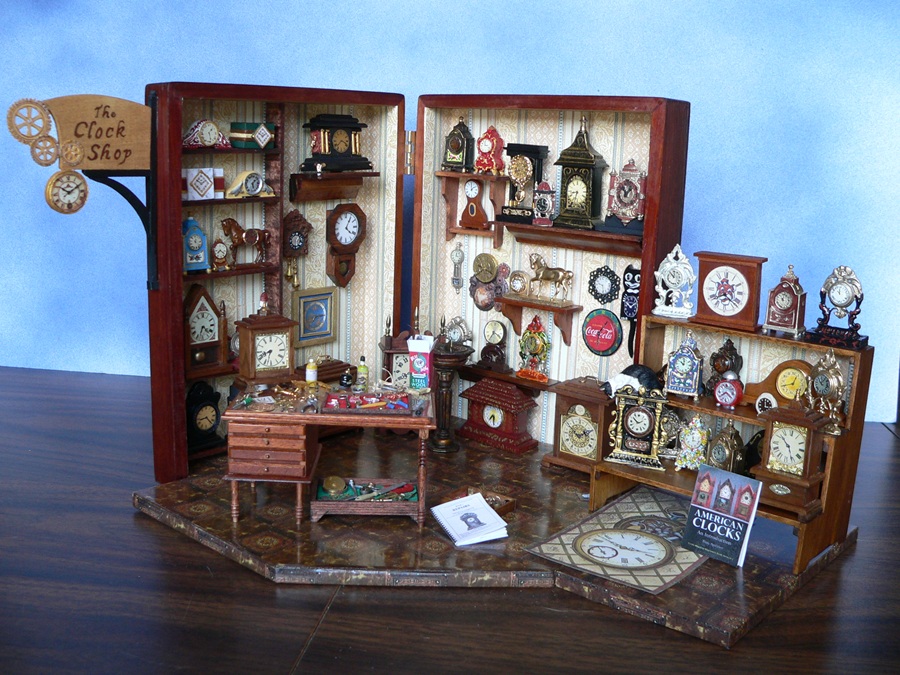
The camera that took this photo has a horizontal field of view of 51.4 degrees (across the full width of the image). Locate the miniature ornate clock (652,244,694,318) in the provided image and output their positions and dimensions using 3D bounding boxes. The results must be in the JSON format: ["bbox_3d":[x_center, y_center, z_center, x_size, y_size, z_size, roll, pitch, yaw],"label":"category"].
[{"bbox_3d":[0.142,-0.036,0.585,0.025,0.044,0.009,12,16,37],"label":"miniature ornate clock"}]

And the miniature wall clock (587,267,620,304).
[{"bbox_3d":[0.105,-0.035,0.633,0.026,0.027,0.003,12,16,39],"label":"miniature wall clock"}]

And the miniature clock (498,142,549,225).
[{"bbox_3d":[0.046,-0.098,0.596,0.029,0.048,0.013,12,16,37],"label":"miniature clock"}]

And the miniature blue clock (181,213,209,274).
[{"bbox_3d":[-0.163,-0.060,0.588,0.013,0.036,0.019,14,17,42],"label":"miniature blue clock"}]

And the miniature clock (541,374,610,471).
[{"bbox_3d":[0.091,0.058,0.624,0.048,0.065,0.028,12,16,39],"label":"miniature clock"}]

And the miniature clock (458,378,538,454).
[{"bbox_3d":[0.033,0.049,0.627,0.054,0.041,0.024,12,16,37],"label":"miniature clock"}]

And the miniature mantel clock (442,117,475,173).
[{"bbox_3d":[0.007,-0.143,0.694,0.021,0.040,0.013,11,16,35],"label":"miniature mantel clock"}]

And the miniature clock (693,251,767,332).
[{"bbox_3d":[0.151,-0.025,0.505,0.040,0.038,0.009,13,17,39],"label":"miniature clock"}]

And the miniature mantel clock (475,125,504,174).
[{"bbox_3d":[0.030,-0.135,0.677,0.018,0.034,0.013,11,16,36],"label":"miniature mantel clock"}]

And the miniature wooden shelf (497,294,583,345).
[{"bbox_3d":[0.062,-0.010,0.663,0.062,0.029,0.020,12,16,39],"label":"miniature wooden shelf"}]

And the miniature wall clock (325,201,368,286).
[{"bbox_3d":[-0.076,-0.068,0.692,0.011,0.062,0.030,13,17,40],"label":"miniature wall clock"}]

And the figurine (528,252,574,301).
[{"bbox_3d":[0.071,-0.042,0.649,0.032,0.030,0.009,12,16,39],"label":"figurine"}]

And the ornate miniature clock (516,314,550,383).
[{"bbox_3d":[0.058,0.006,0.623,0.025,0.043,0.009,13,16,39],"label":"ornate miniature clock"}]

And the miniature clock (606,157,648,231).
[{"bbox_3d":[0.104,-0.085,0.552,0.020,0.039,0.007,12,16,37],"label":"miniature clock"}]

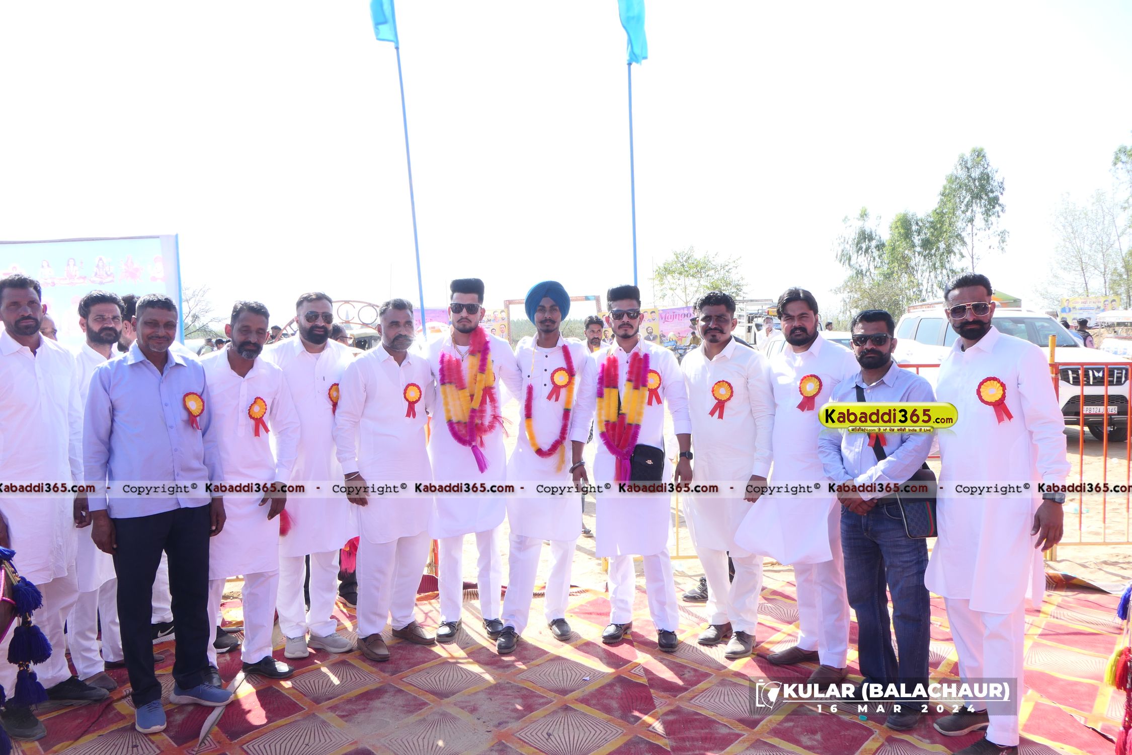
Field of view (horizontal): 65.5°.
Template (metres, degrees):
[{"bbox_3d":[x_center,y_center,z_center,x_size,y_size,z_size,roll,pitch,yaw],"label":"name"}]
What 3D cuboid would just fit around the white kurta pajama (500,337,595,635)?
[{"bbox_3d":[-0.098,0.558,4.520,0.520,1.490,0.330,-1,3,0],"label":"white kurta pajama"}]

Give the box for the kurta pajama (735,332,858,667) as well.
[{"bbox_3d":[1.060,0.542,4.020,0.550,1.500,0.400,0,0,34],"label":"kurta pajama"}]

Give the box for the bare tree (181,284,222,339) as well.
[{"bbox_3d":[-15.464,-2.034,35.986,3.400,3.670,3.200,-1,3,0],"label":"bare tree"}]

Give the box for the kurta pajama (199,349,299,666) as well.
[{"bbox_3d":[-1.451,0.590,4.030,0.520,1.420,0.350,-1,0,-22],"label":"kurta pajama"}]

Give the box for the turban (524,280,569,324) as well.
[{"bbox_3d":[-0.095,-0.400,4.629,0.232,0.222,0.265,-1,3,1],"label":"turban"}]

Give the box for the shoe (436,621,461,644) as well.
[{"bbox_3d":[-0.604,1.283,4.563,0.100,0.105,0.270,0,3,14],"label":"shoe"}]

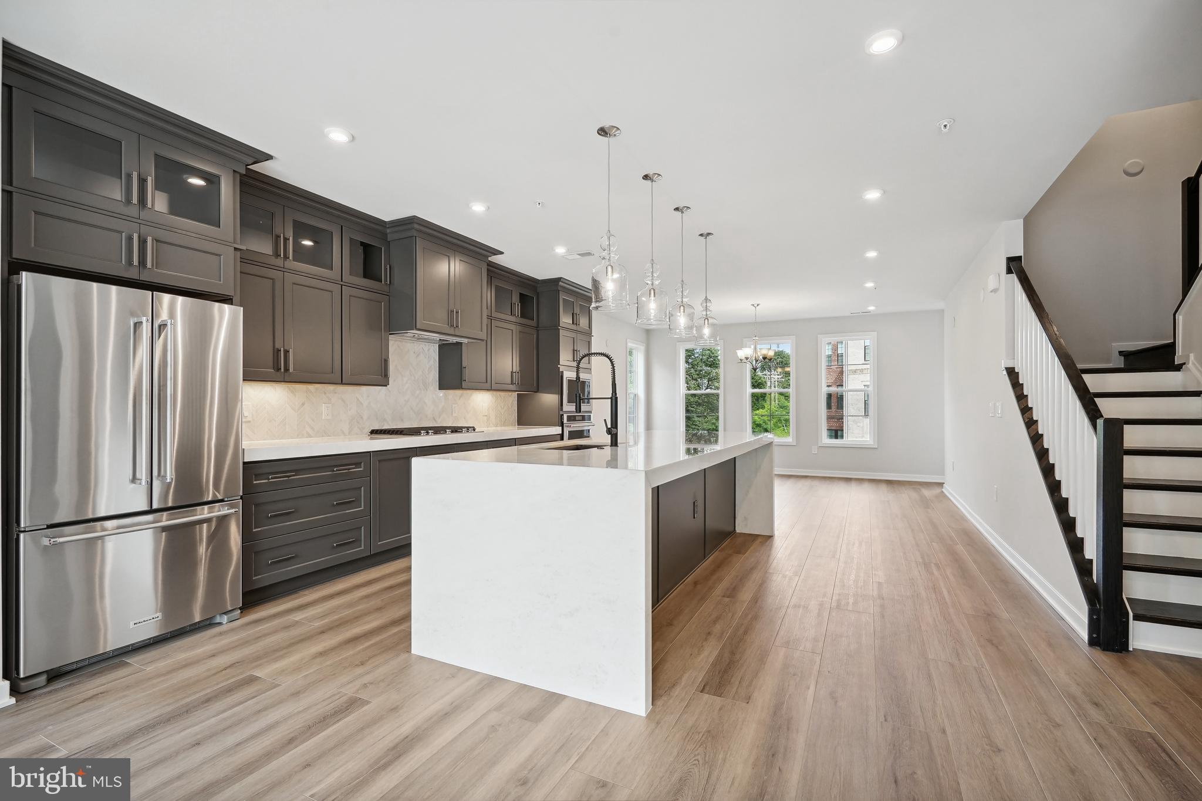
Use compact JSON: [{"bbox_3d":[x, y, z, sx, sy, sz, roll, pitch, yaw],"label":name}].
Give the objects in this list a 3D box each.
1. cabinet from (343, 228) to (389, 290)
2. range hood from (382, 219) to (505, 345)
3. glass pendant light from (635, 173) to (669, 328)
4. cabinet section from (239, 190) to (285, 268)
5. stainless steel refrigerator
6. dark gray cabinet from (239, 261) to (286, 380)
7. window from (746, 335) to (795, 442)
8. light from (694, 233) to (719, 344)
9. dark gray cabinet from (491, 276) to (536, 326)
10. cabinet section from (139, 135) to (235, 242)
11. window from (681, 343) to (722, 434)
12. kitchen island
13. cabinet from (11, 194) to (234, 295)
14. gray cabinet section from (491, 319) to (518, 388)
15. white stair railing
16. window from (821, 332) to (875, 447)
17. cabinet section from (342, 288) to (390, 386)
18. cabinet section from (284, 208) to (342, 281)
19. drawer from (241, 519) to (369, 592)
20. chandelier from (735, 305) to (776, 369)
[{"bbox_3d":[-2.024,-1.119,4.383,0.304,0.454,0.448,0,-1,26],"label":"cabinet"},{"bbox_3d":[-1.545,-1.016,4.928,0.680,0.880,1.120,0,-1,26],"label":"range hood"},{"bbox_3d":[0.338,-0.988,3.506,0.218,0.984,0.218,0,-1,0],"label":"glass pendant light"},{"bbox_3d":[-2.411,-1.109,3.516,0.340,0.437,0.444,0,-1,26],"label":"cabinet section"},{"bbox_3d":[-2.541,0.367,2.810,0.715,1.805,0.908,0,-1,26],"label":"stainless steel refrigerator"},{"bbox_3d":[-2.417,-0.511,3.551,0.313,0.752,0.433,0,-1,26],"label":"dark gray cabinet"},{"bbox_3d":[3.047,-0.166,9.641,0.886,1.926,0.120,0,-1,26],"label":"window"},{"bbox_3d":[0.924,-0.969,4.668,0.216,0.958,0.216,0,-1,26],"label":"light"},{"bbox_3d":[-1.115,-1.117,6.208,0.313,0.432,0.878,0,-1,26],"label":"dark gray cabinet"},{"bbox_3d":[-2.449,-1.125,3.000,0.500,0.424,0.446,0,-1,26],"label":"cabinet section"},{"bbox_3d":[1.872,-0.152,10.063,0.880,1.887,0.110,0,-1,26],"label":"window"},{"bbox_3d":[0.342,0.767,3.792,1.223,0.952,3.236,0,-1,26],"label":"kitchen island"},{"bbox_3d":[-2.613,-0.750,2.843,0.609,0.298,0.910,0,-1,26],"label":"cabinet"},{"bbox_3d":[-1.209,-0.486,5.937,0.340,0.742,0.446,0,-1,26],"label":"gray cabinet section"},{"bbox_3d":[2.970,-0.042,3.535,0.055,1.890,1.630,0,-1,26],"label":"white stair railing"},{"bbox_3d":[4.129,-0.167,8.953,0.880,1.887,0.110,0,-1,26],"label":"window"},{"bbox_3d":[-2.013,-0.497,4.313,0.340,0.750,0.446,0,-1,26],"label":"cabinet section"},{"bbox_3d":[-2.213,-1.105,3.917,0.340,0.437,0.442,0,-1,26],"label":"cabinet section"},{"bbox_3d":[-2.119,0.995,3.641,0.500,0.280,0.888,0,-1,26],"label":"drawer"},{"bbox_3d":[2.310,-0.936,7.953,0.580,0.977,0.580,0,-1,26],"label":"chandelier"}]

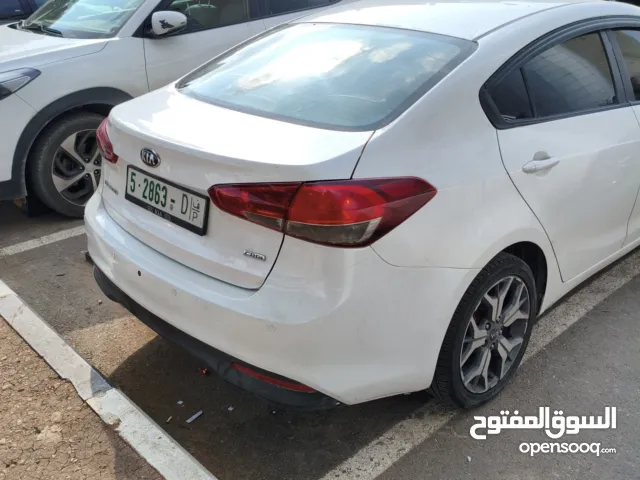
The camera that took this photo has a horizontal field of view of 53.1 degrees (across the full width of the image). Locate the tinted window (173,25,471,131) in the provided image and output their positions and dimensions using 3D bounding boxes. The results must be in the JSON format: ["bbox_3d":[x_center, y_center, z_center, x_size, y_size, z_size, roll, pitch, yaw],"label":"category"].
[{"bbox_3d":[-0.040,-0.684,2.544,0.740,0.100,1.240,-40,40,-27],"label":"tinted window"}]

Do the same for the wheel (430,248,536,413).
[{"bbox_3d":[0.585,0.321,2.429,0.620,0.620,0.220,-20,29,-38],"label":"wheel"}]

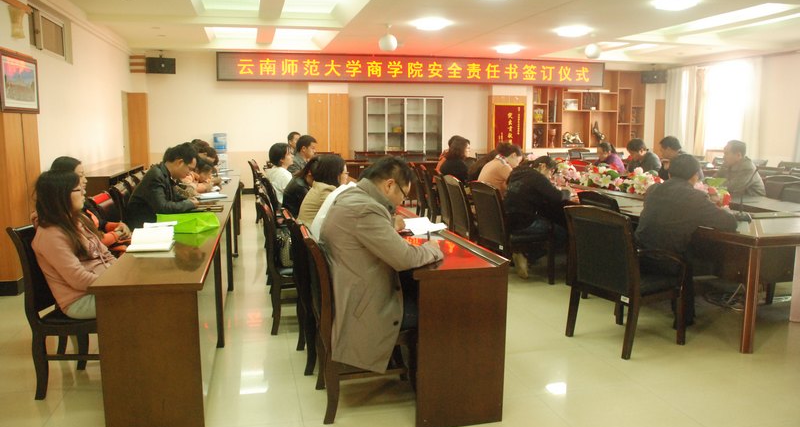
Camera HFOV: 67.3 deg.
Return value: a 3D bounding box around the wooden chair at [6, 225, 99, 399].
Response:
[{"bbox_3d":[-1.654,0.473,3.201,0.550,0.900,0.450,1,8,2],"label":"wooden chair"}]

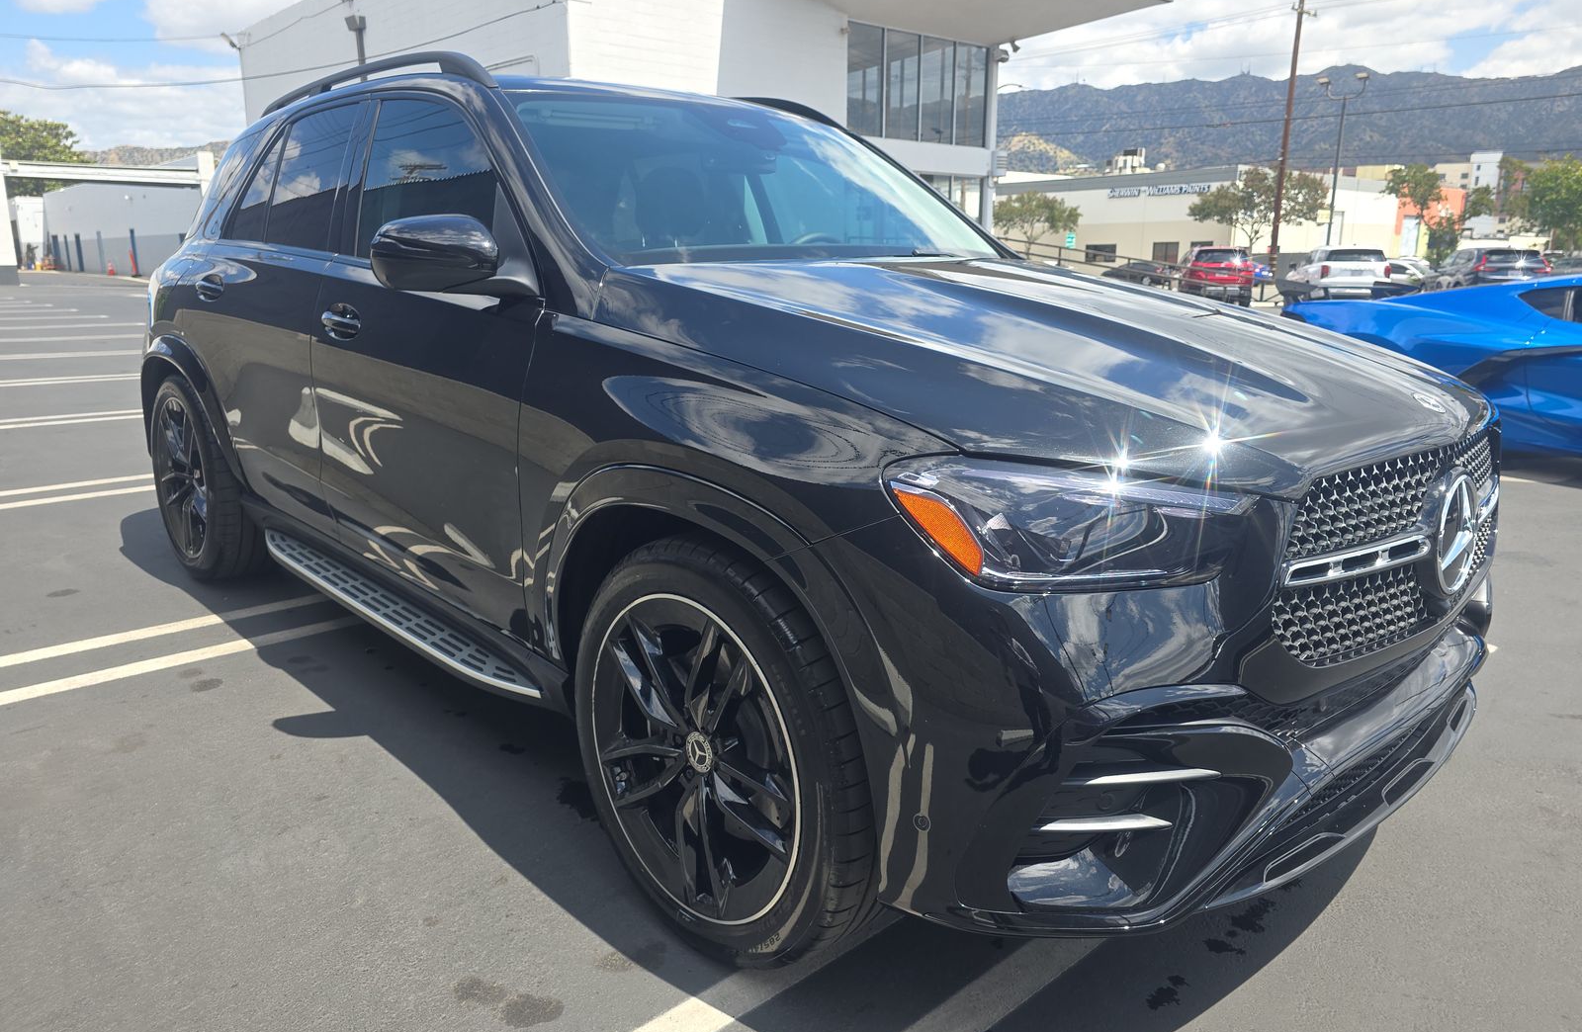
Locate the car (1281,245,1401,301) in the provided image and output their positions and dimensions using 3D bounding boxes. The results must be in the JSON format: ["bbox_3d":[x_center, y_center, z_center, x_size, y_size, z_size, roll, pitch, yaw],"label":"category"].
[{"bbox_3d":[15.485,-6.755,29.993,1.960,1.750,4.950,3,15,13],"label":"car"}]

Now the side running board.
[{"bbox_3d":[-1.134,0.207,2.852,0.160,0.080,1.700,-12,19,-42],"label":"side running board"}]

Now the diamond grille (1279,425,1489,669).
[{"bbox_3d":[1.095,0.019,1.806,1.060,0.340,0.140,-13,20,-42],"label":"diamond grille"}]

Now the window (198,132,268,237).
[{"bbox_3d":[-2.171,-1.249,3.990,0.110,0.420,0.700,21,0,-37],"label":"window"}]

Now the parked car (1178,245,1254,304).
[{"bbox_3d":[12.906,-7.342,32.073,1.850,1.690,4.620,4,15,16],"label":"parked car"}]

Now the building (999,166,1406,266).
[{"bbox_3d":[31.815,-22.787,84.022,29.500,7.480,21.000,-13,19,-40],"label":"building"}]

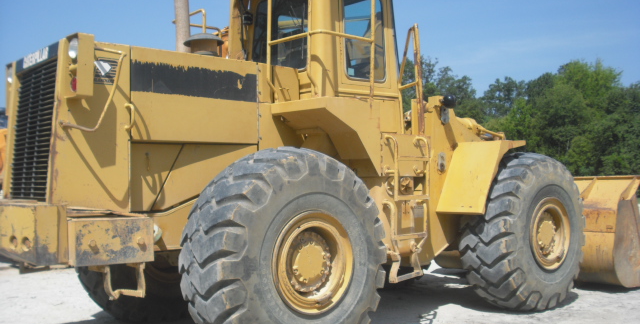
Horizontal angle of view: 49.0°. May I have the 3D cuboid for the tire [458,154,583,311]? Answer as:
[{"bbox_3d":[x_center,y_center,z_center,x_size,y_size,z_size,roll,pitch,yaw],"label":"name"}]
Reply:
[{"bbox_3d":[2.315,0.791,7.914,1.740,1.740,0.680,0,-2,-41],"label":"tire"}]

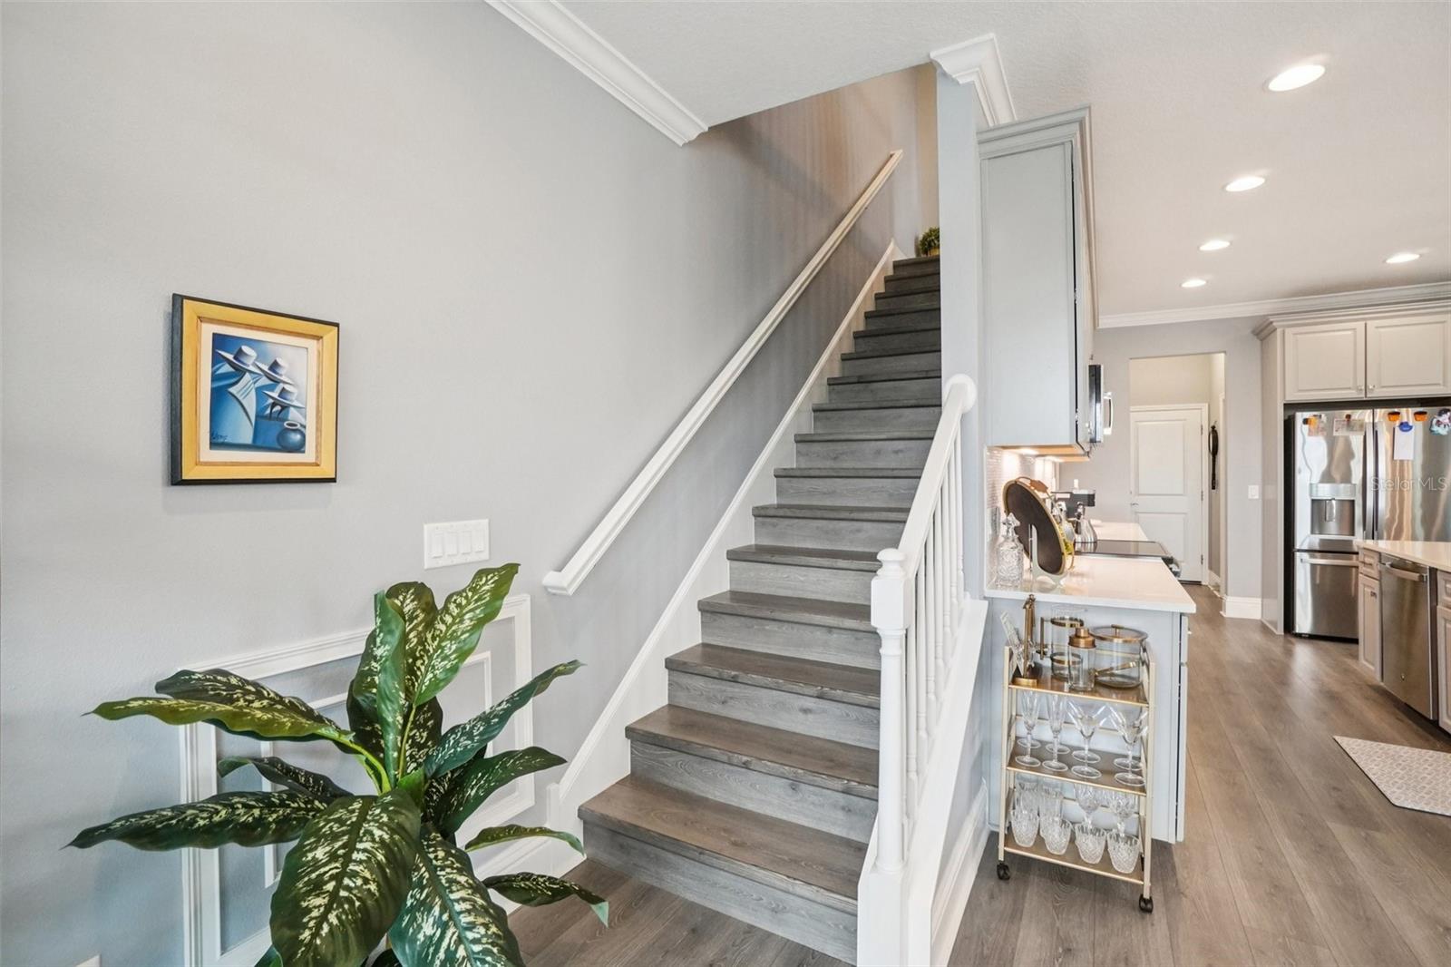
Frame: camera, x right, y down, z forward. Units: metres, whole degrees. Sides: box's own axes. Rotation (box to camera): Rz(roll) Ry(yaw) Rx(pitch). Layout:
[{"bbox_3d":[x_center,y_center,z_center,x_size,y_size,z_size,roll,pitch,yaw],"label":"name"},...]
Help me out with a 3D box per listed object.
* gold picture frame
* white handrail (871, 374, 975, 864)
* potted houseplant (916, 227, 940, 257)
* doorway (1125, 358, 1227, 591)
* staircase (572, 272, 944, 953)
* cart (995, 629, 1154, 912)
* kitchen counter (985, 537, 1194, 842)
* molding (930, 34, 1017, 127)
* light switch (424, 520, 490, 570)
[{"bbox_3d":[-1.014,-0.189,1.332,0.030,0.380,0.305,1,2,32],"label":"gold picture frame"},{"bbox_3d":[0.620,0.302,1.829,0.110,1.340,0.740,1,2,30],"label":"white handrail"},{"bbox_3d":[1.872,-2.084,5.309,0.280,0.300,0.280,1,2,31],"label":"potted houseplant"},{"bbox_3d":[4.309,0.004,5.801,0.760,2.420,0.160,1,2,30],"label":"doorway"},{"bbox_3d":[0.921,-0.288,3.450,1.030,3.180,3.860,1,2,31],"label":"staircase"},{"bbox_3d":[1.201,0.936,2.112,0.430,0.810,0.320,1,2,26],"label":"cart"},{"bbox_3d":[1.605,0.851,2.674,0.640,0.914,1.320,0,1,32],"label":"kitchen counter"},{"bbox_3d":[0.935,-1.428,2.258,0.210,0.110,0.550,1,2,31],"label":"molding"},{"bbox_3d":[-0.770,0.171,1.751,0.012,0.121,0.205,1,2,32],"label":"light switch"}]

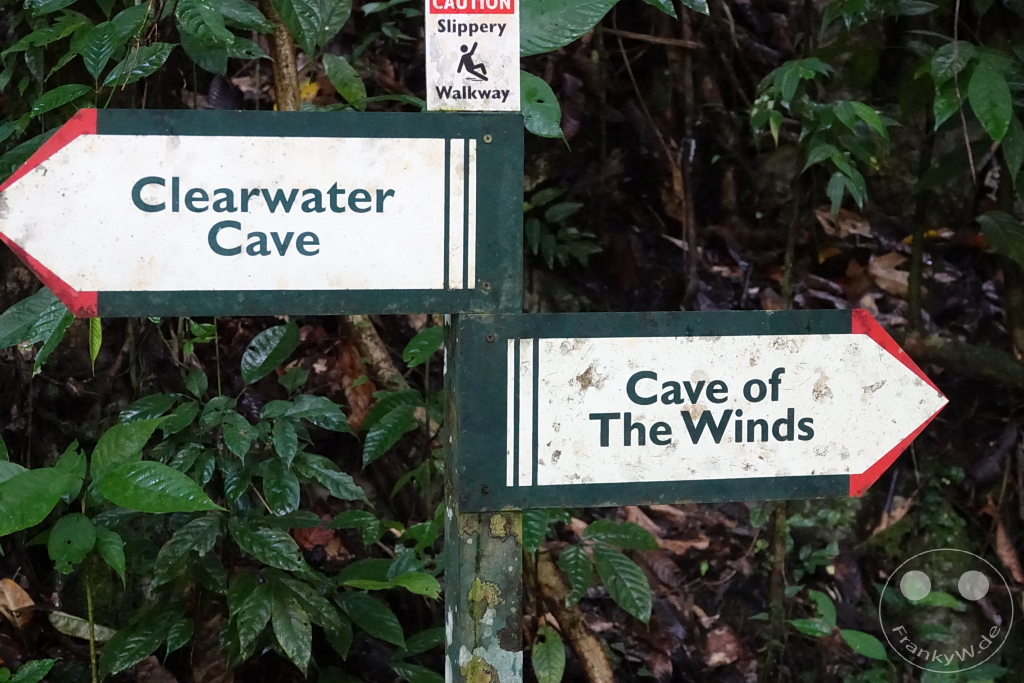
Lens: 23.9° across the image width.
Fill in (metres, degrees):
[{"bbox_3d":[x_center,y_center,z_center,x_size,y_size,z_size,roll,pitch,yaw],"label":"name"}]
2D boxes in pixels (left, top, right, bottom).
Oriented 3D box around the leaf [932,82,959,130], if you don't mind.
[{"bbox_3d":[0.747,-0.412,4.200,0.050,0.107,0.020,14,-22,8],"label":"leaf"}]

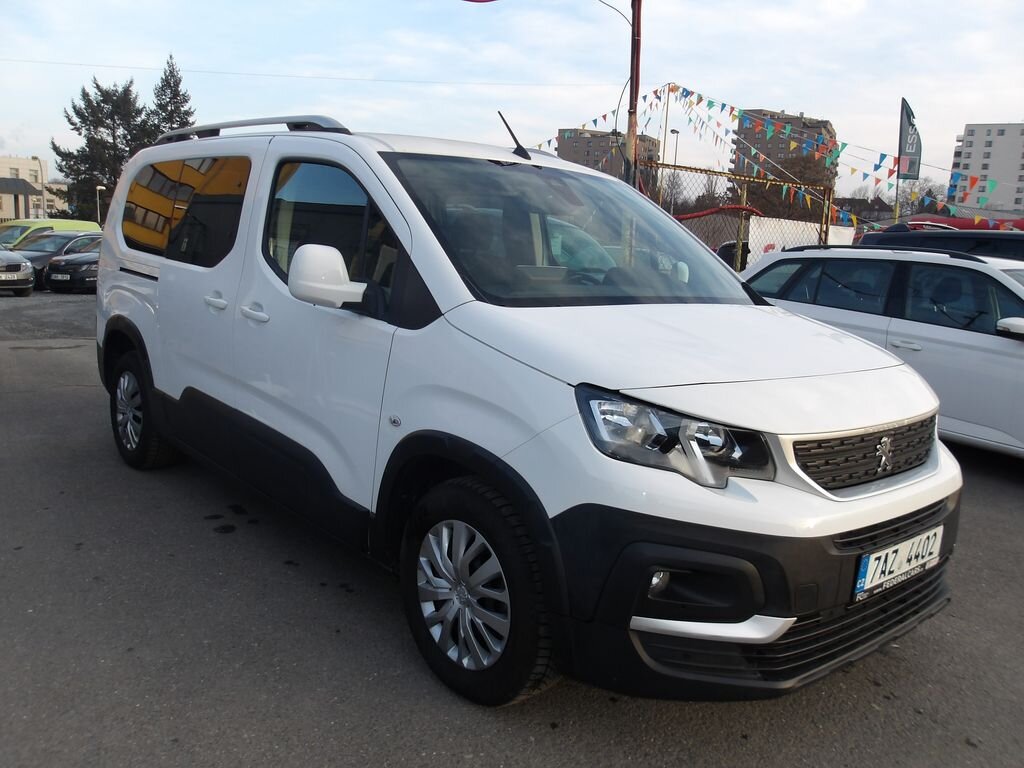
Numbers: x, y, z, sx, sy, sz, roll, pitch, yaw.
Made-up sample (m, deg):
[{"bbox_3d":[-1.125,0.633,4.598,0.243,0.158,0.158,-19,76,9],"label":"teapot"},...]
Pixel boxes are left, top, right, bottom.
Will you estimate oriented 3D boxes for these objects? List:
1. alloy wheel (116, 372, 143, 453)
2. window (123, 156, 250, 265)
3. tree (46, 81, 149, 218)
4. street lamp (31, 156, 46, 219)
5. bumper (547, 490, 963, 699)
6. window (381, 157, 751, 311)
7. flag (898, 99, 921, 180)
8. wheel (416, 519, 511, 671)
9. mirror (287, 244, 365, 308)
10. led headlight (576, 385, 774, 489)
[{"bbox_3d":[-2.096,0.152,4.514,0.140,0.430,0.430,-5,12,-42],"label":"alloy wheel"},{"bbox_3d":[-1.618,-0.840,3.858,0.070,0.510,1.490,8,3,-43],"label":"window"},{"bbox_3d":[-30.377,-15.929,59.021,7.000,12.960,7.000,3,9,0],"label":"tree"},{"bbox_3d":[-30.465,-11.482,51.514,1.000,6.440,0.300,3,9,0],"label":"street lamp"},{"bbox_3d":[0.920,0.515,2.414,1.800,0.480,0.525,-5,12,-42],"label":"bumper"},{"bbox_3d":[0.289,-0.568,3.020,1.470,0.140,0.930,-5,46,-42],"label":"window"},{"bbox_3d":[8.461,-5.204,17.000,0.450,1.750,0.060,6,9,20],"label":"flag"},{"bbox_3d":[-0.104,0.603,2.349,0.140,0.430,0.430,-5,12,-42],"label":"wheel"},{"bbox_3d":[-0.576,-0.341,2.564,0.250,0.215,0.170,-5,12,-42],"label":"mirror"},{"bbox_3d":[0.411,0.139,1.962,0.405,0.240,0.370,-5,12,-42],"label":"led headlight"}]

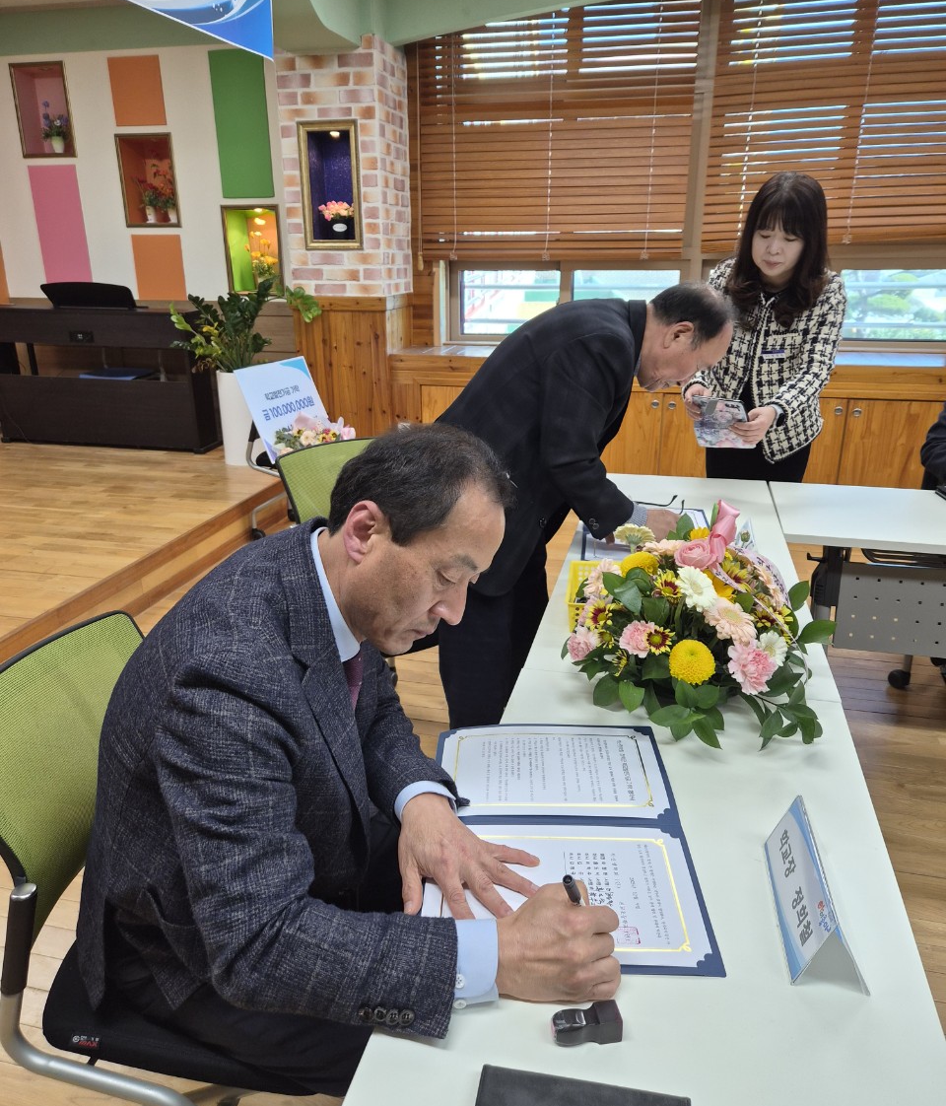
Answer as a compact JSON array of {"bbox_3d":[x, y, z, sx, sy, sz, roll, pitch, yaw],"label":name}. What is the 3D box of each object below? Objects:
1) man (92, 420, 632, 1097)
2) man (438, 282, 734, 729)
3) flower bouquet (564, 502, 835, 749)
[{"bbox_3d":[-0.142,0.437,1.088,0.720,1.240,0.620,5,21,13],"label":"man"},{"bbox_3d":[0.227,-0.001,2.158,0.750,1.320,0.520,5,21,13],"label":"man"},{"bbox_3d":[0.351,0.074,1.307,0.400,0.305,0.400,5,21,13],"label":"flower bouquet"}]

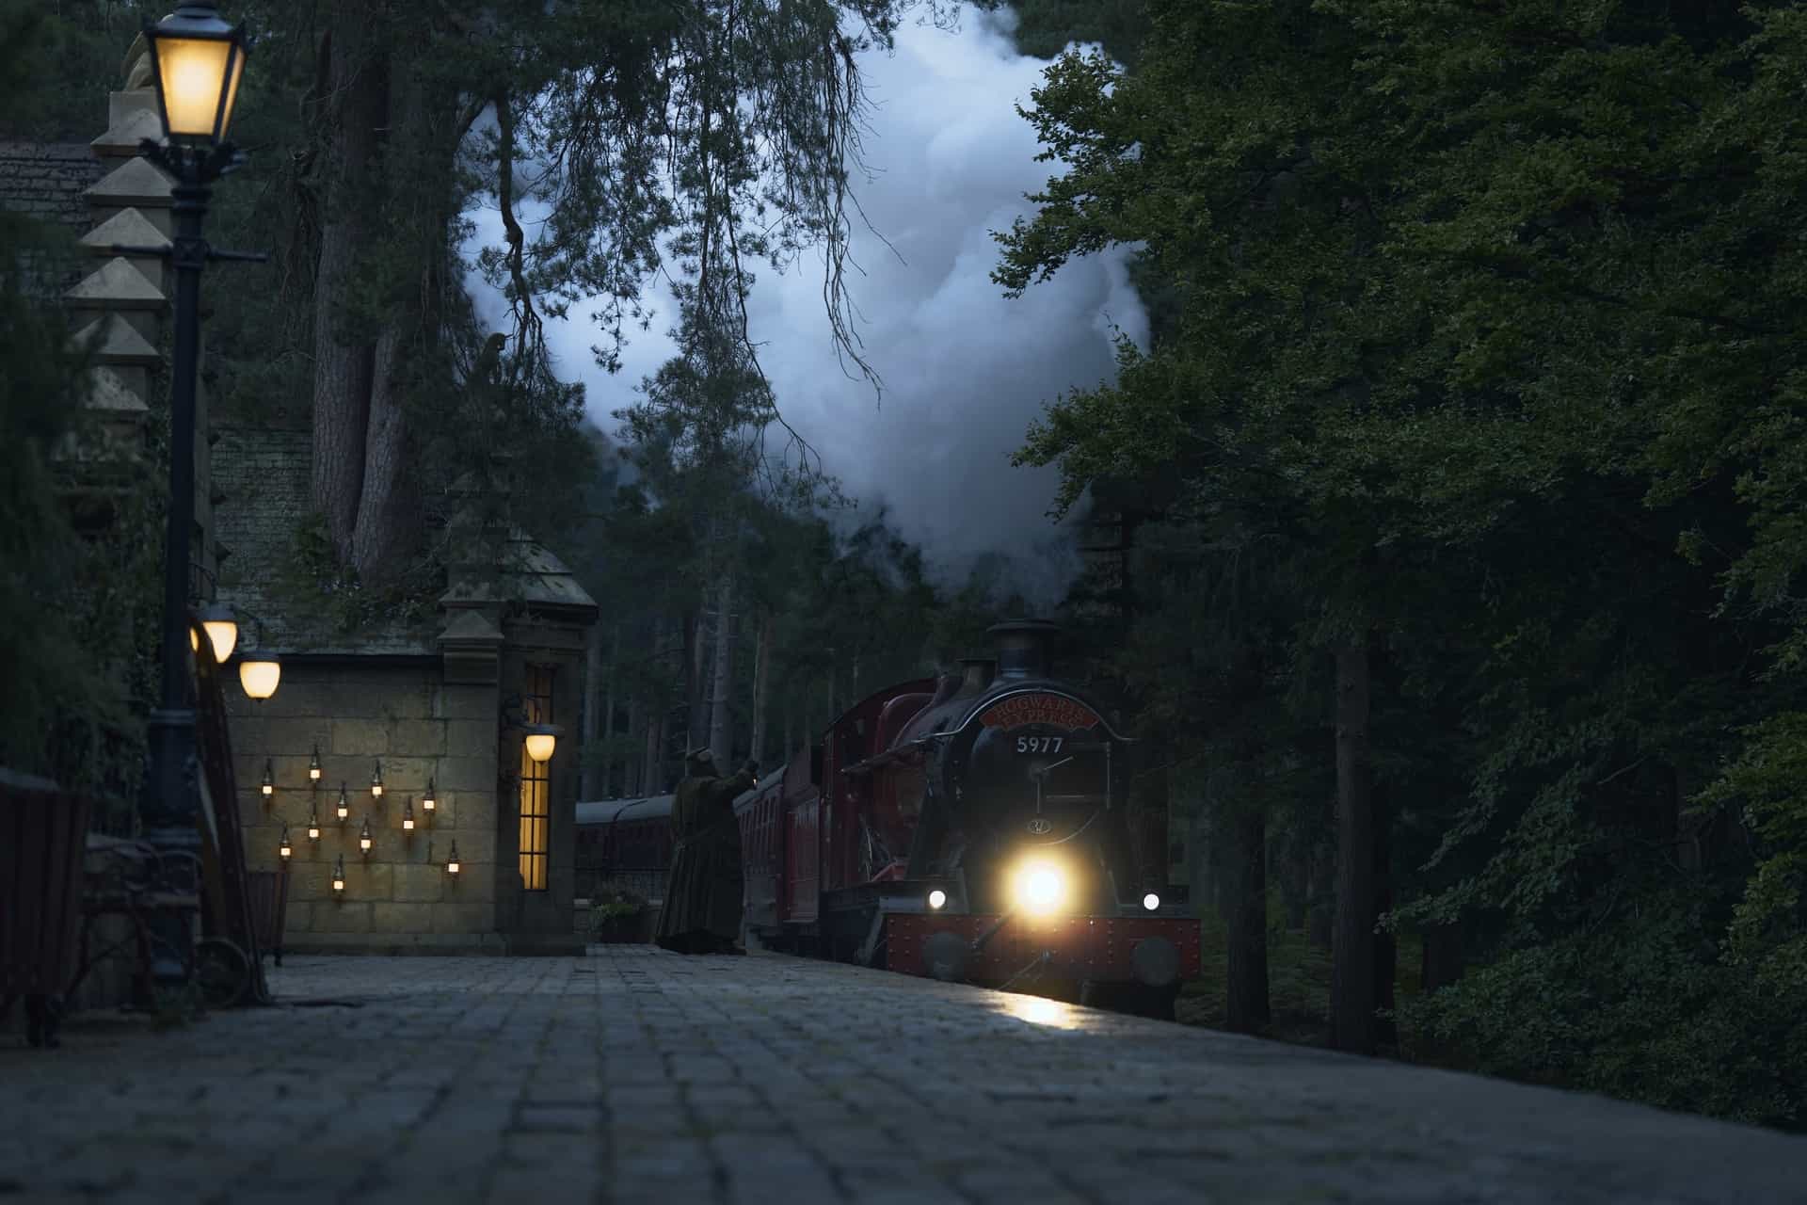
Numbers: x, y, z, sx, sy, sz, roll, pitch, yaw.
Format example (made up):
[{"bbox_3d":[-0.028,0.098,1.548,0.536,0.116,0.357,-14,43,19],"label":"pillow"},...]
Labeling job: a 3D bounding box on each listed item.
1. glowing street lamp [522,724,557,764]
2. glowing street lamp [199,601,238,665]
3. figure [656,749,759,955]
[{"bbox_3d":[-3.446,1.344,36.200,0.310,0.380,0.310,1,-5,-5],"label":"glowing street lamp"},{"bbox_3d":[-4.163,0.192,23.100,0.300,0.380,0.300,1,-5,-5],"label":"glowing street lamp"},{"bbox_3d":[-2.168,2.725,41.700,1.000,2.220,0.850,4,-6,-37],"label":"figure"}]

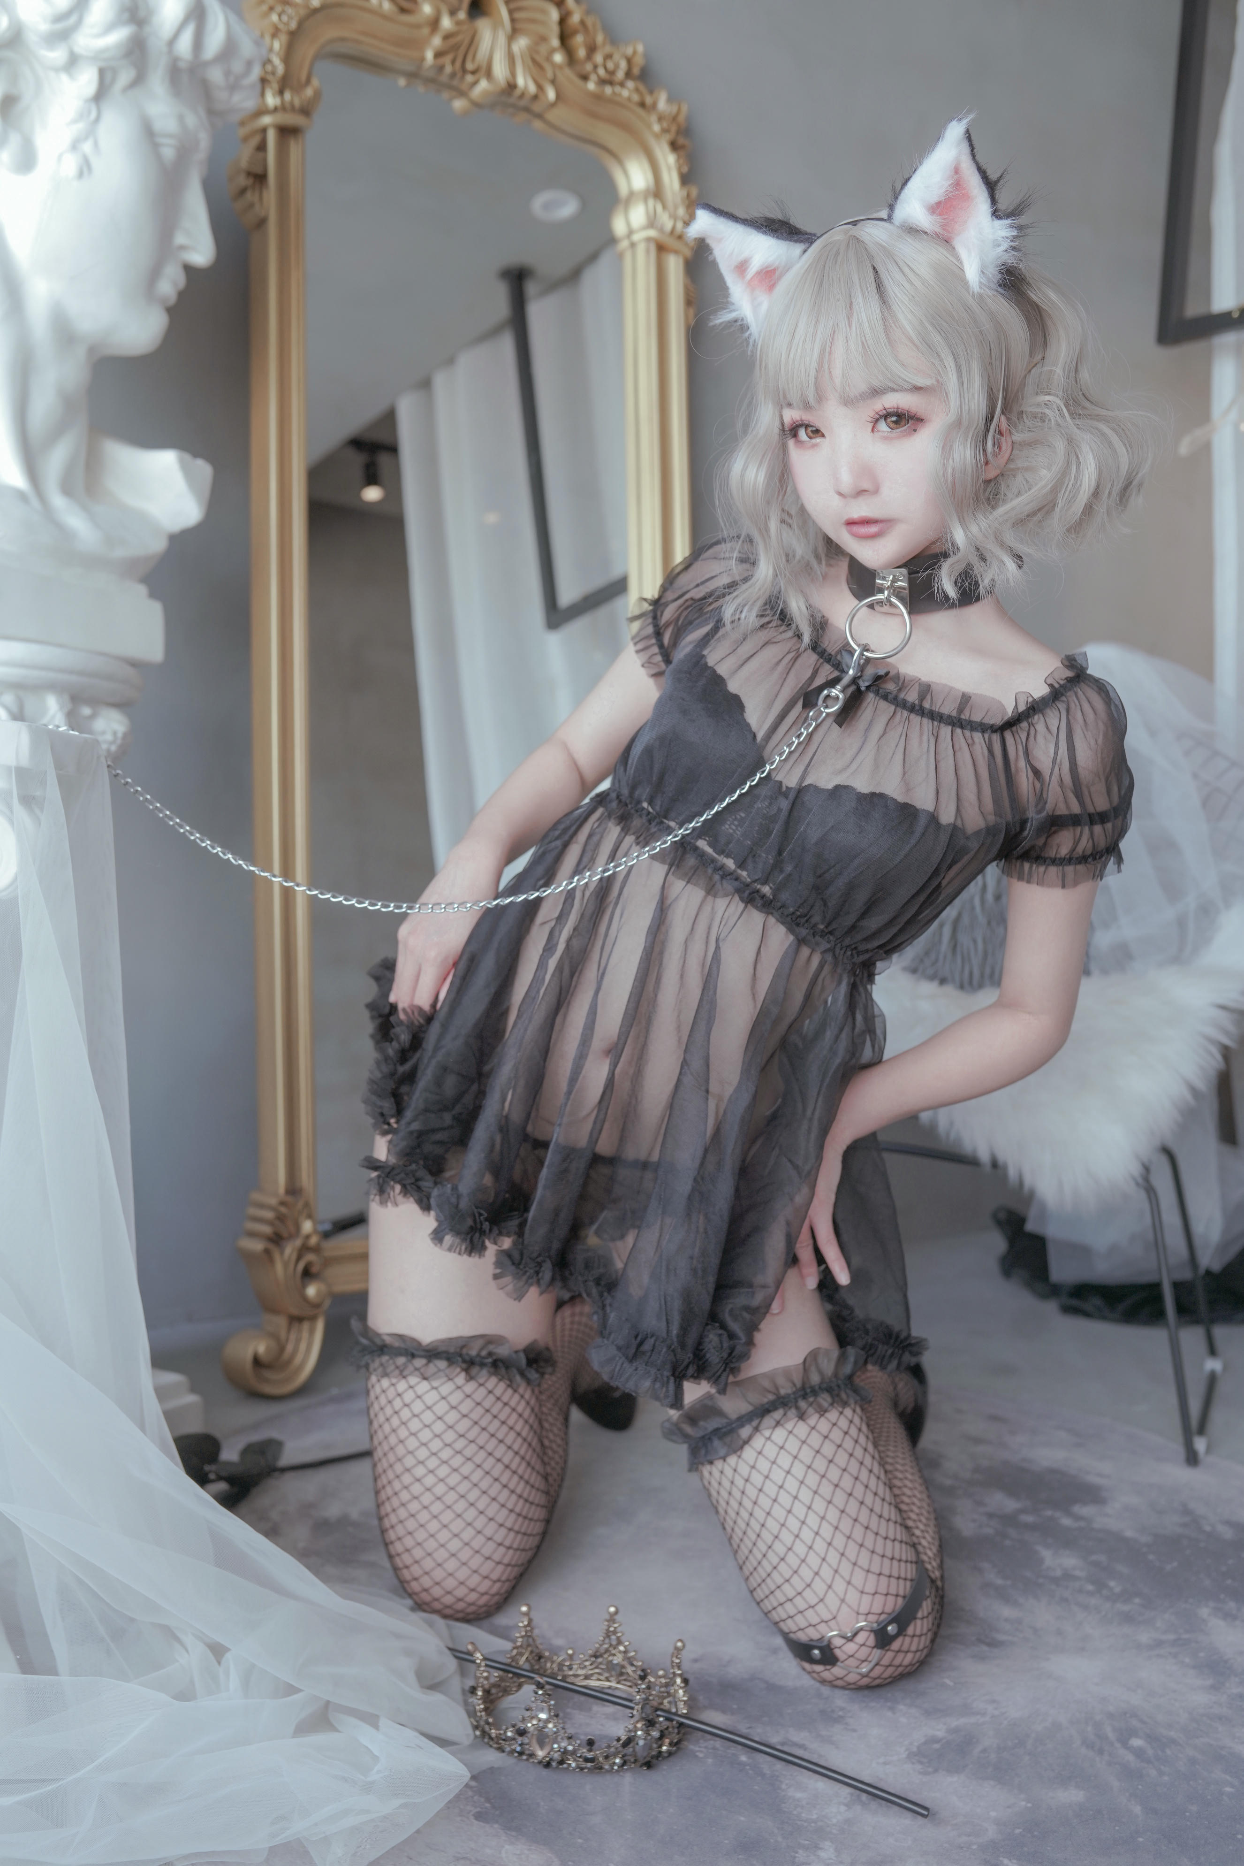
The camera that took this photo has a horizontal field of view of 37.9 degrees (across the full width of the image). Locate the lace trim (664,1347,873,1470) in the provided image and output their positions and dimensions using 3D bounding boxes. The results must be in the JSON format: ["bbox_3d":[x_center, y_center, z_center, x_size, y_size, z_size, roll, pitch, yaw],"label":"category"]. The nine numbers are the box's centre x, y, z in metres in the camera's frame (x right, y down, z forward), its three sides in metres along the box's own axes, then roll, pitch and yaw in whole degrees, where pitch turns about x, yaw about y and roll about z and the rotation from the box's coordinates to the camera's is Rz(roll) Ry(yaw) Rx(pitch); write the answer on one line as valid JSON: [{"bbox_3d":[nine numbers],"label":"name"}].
[{"bbox_3d":[0.117,0.378,1.455,0.168,0.060,0.155,-25,-12,11],"label":"lace trim"}]

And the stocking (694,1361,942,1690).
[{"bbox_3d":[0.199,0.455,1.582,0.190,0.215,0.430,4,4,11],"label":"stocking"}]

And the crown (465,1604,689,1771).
[{"bbox_3d":[-0.031,0.535,1.298,0.155,0.070,0.148,1,3,0],"label":"crown"}]

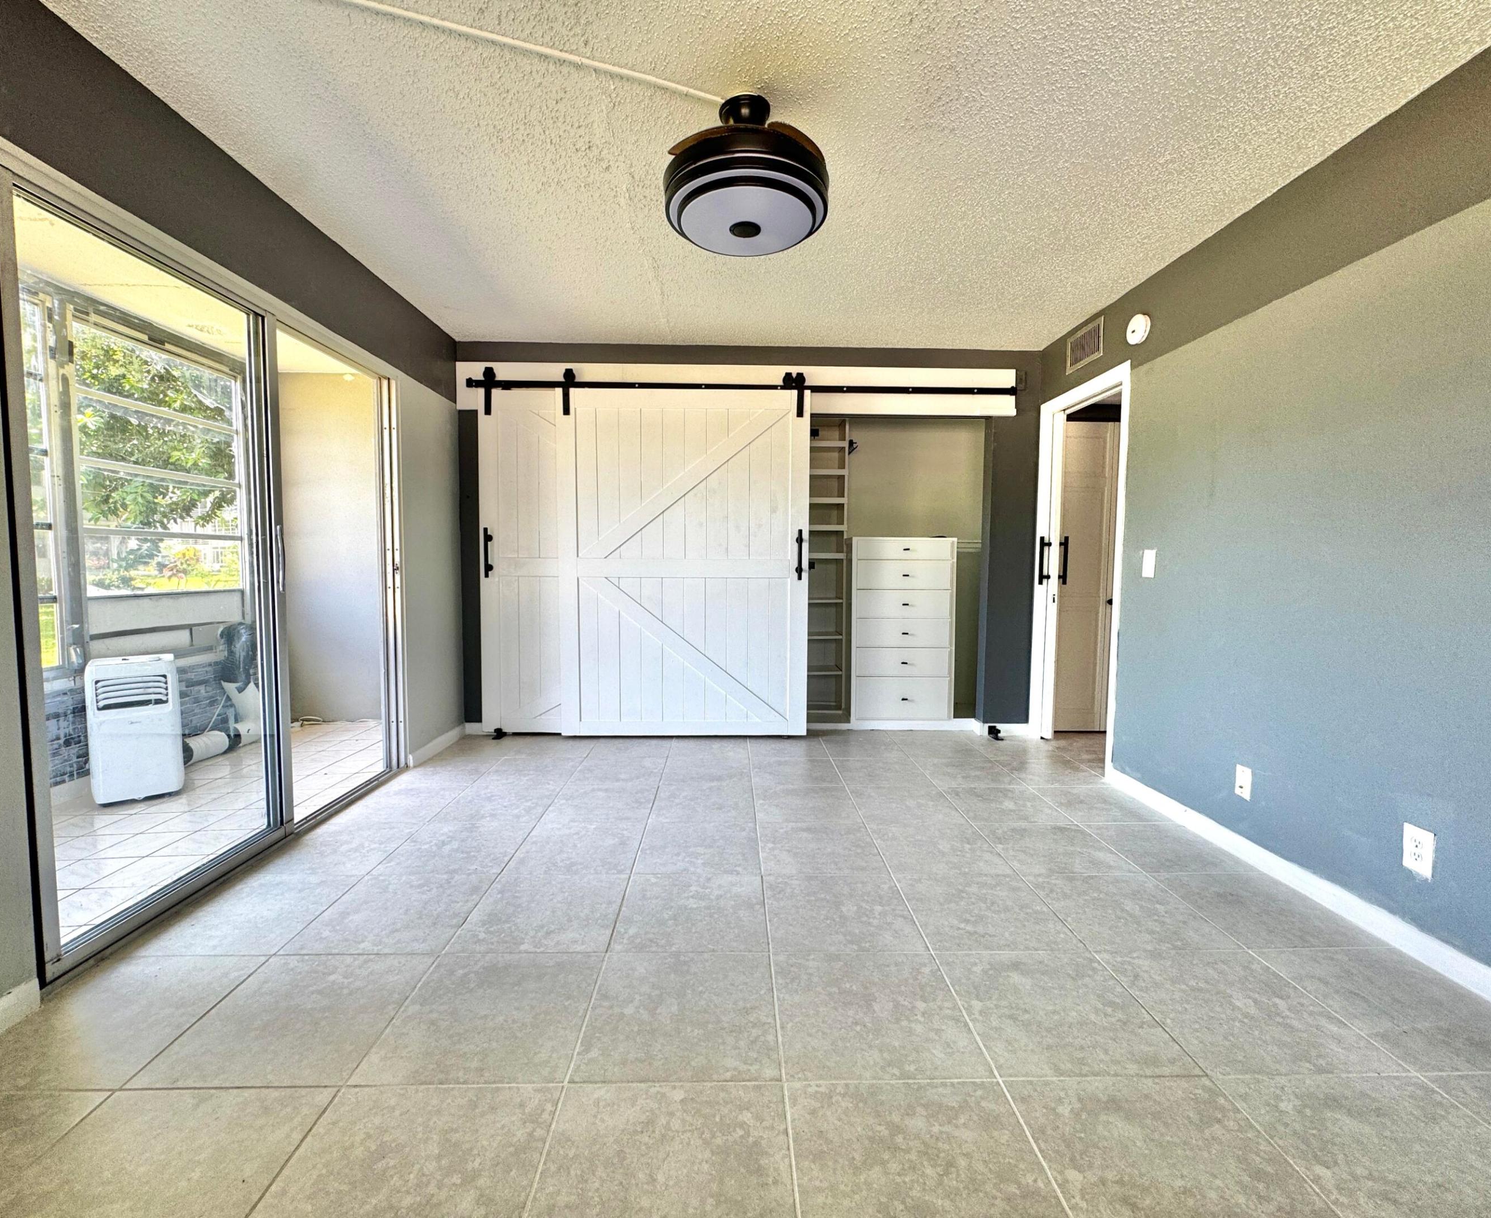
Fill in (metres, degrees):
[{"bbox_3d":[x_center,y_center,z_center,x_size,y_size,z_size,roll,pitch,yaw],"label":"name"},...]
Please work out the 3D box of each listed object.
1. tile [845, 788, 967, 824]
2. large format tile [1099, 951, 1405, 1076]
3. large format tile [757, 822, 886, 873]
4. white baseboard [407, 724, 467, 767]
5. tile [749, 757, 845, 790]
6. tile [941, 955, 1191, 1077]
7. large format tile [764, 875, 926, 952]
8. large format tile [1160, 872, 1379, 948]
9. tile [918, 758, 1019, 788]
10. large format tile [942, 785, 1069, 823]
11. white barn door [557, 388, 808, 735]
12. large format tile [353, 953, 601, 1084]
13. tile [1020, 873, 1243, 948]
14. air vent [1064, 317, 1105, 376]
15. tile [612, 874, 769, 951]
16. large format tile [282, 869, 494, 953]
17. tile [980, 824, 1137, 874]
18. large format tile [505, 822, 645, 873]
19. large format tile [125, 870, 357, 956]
[{"bbox_3d":[0.727,0.896,3.001,0.455,0.010,0.455,0,4,-1],"label":"tile"},{"bbox_3d":[1.223,1.001,1.649,0.455,0.015,0.460,0,4,-1],"label":"large format tile"},{"bbox_3d":[0.282,0.925,2.534,0.455,0.010,0.455,0,4,-1],"label":"large format tile"},{"bbox_3d":[-1.750,0.767,3.749,0.015,0.080,0.658,0,4,-1],"label":"white baseboard"},{"bbox_3d":[0.259,0.860,3.445,0.455,0.010,0.455,0,4,-1],"label":"tile"},{"bbox_3d":[0.764,0.997,1.637,0.455,0.015,0.460,0,4,-1],"label":"tile"},{"bbox_3d":[0.294,0.962,2.091,0.455,0.015,0.460,0,4,-1],"label":"large format tile"},{"bbox_3d":[1.654,0.965,2.108,0.431,0.010,0.454,0,4,-1],"label":"large format tile"},{"bbox_3d":[1.176,0.874,3.509,0.455,0.015,0.460,0,4,-1],"label":"tile"},{"bbox_3d":[1.187,0.895,3.008,0.454,0.010,0.454,0,4,-1],"label":"large format tile"},{"bbox_3d":[-0.367,-0.257,3.979,1.501,2.075,0.040,0,4,-1],"label":"white barn door"},{"bbox_3d":[-0.609,0.982,1.599,0.455,0.010,0.455,0,4,-1],"label":"large format tile"},{"bbox_3d":[1.208,0.962,2.097,0.454,0.010,0.454,0,4,-1],"label":"tile"},{"bbox_3d":[1.895,-1.470,3.689,0.020,0.203,0.365,0,4,-1],"label":"air vent"},{"bbox_3d":[-0.164,0.953,2.066,0.455,0.010,0.455,0,4,-1],"label":"tile"},{"bbox_3d":[-1.083,0.950,2.055,0.455,0.015,0.460,0,4,-1],"label":"large format tile"},{"bbox_3d":[1.200,0.938,2.579,0.455,0.015,0.460,0,4,-1],"label":"tile"},{"bbox_3d":[-0.632,0.917,2.510,0.455,0.010,0.455,0,4,-1],"label":"large format tile"},{"bbox_3d":[-1.526,0.940,2.030,0.440,0.010,0.454,0,4,-1],"label":"large format tile"}]

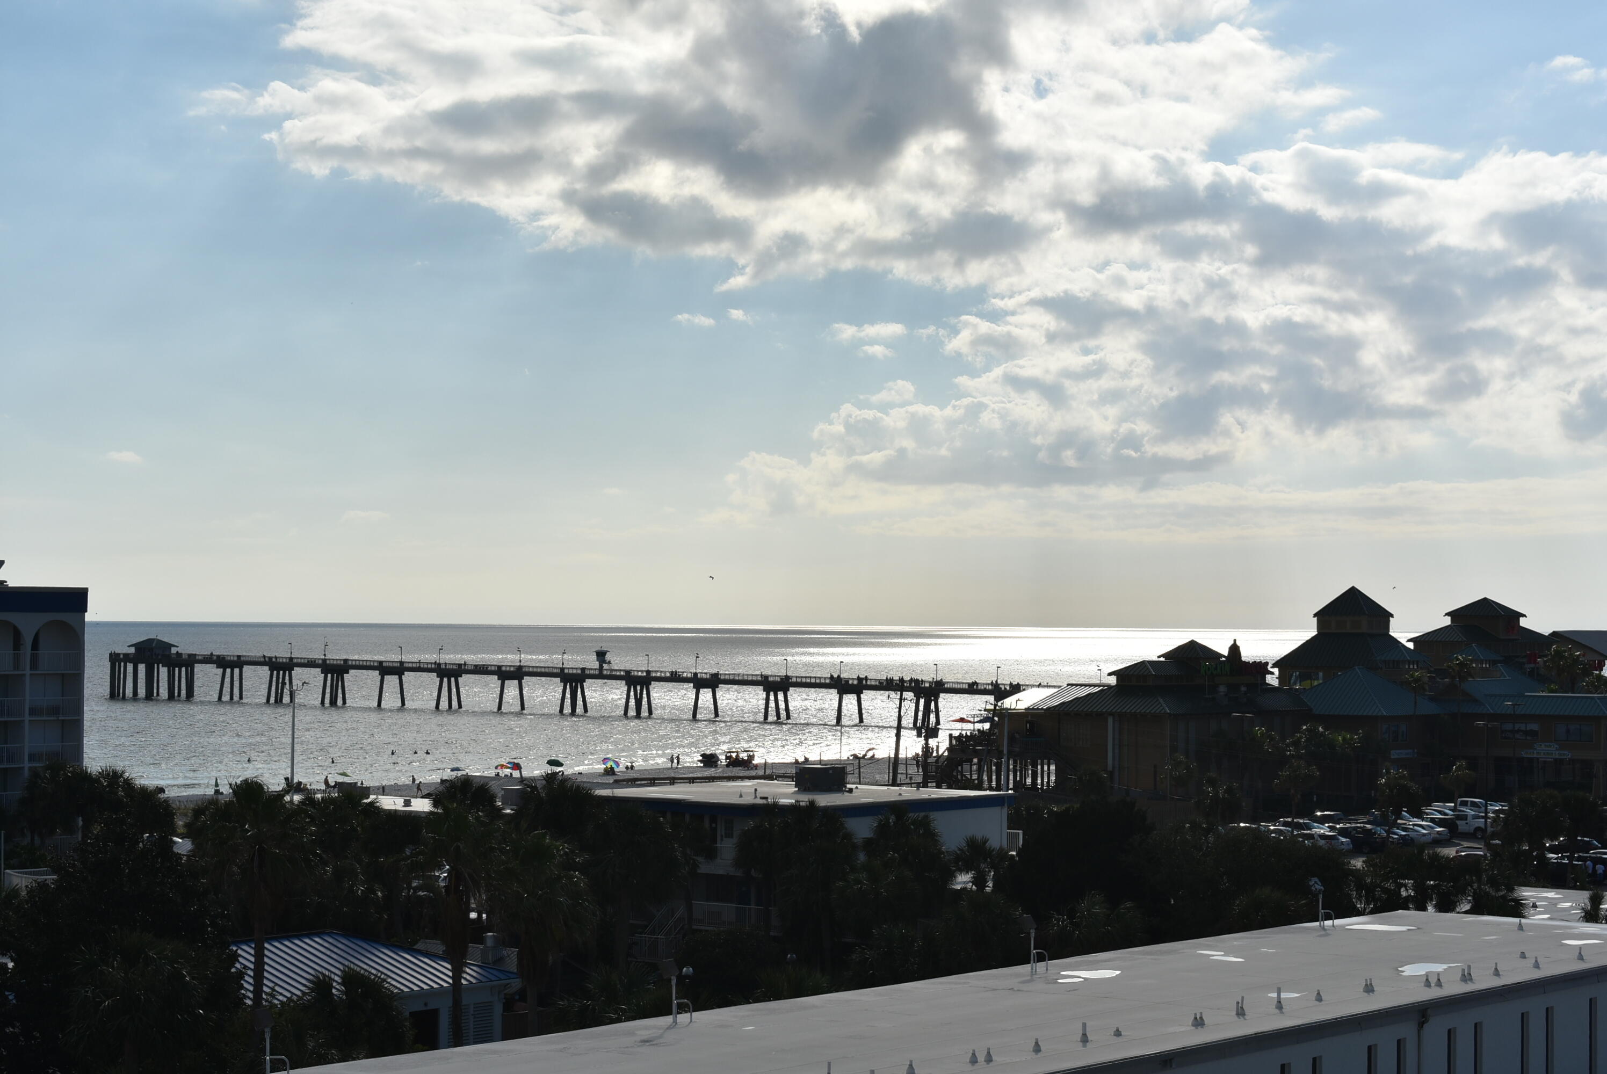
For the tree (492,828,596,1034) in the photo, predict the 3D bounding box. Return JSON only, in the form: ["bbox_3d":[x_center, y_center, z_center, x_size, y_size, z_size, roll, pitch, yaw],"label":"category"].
[{"bbox_3d":[-8.990,14.490,111.000,3.600,8.950,3.600,0,-1,0],"label":"tree"}]

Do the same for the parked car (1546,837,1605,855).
[{"bbox_3d":[53.198,21.728,224.554,4.700,1.520,1.850,-1,-2,34],"label":"parked car"}]

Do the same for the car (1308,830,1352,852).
[{"bbox_3d":[37.050,21.580,229.000,4.600,1.560,1.840,-1,-2,36],"label":"car"}]

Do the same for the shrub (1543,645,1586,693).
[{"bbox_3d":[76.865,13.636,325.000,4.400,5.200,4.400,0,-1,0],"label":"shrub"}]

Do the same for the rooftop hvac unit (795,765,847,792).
[{"bbox_3d":[0.805,11.802,157.818,1.560,1.260,2.000,-1,-2,37],"label":"rooftop hvac unit"}]

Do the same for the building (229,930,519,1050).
[{"bbox_3d":[-18.570,16.250,111.400,9.500,4.750,15.300,-1,-2,36],"label":"building"}]

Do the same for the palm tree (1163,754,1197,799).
[{"bbox_3d":[29.160,19.820,249.000,2.800,6.000,2.800,0,-1,0],"label":"palm tree"}]

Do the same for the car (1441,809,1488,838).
[{"bbox_3d":[50.464,22.091,246.386,5.400,1.870,1.950,-1,-2,34],"label":"car"}]

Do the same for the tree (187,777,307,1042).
[{"bbox_3d":[-19.342,13.943,112.000,4.100,11.141,4.100,0,-1,0],"label":"tree"}]

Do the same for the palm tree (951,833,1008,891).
[{"bbox_3d":[7.572,16.312,138.911,2.600,6.970,2.600,0,-1,3],"label":"palm tree"}]

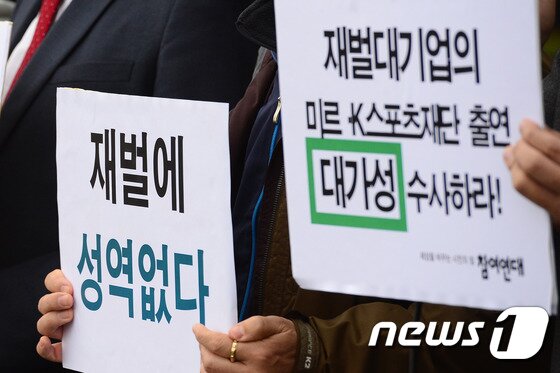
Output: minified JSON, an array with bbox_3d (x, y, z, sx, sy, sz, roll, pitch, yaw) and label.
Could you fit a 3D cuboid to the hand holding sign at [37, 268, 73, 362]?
[{"bbox_3d":[-0.216,0.134,3.230,0.080,0.100,0.090,2,5,20],"label":"hand holding sign"}]

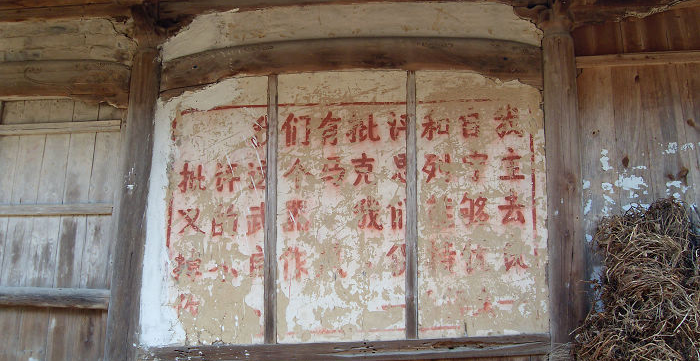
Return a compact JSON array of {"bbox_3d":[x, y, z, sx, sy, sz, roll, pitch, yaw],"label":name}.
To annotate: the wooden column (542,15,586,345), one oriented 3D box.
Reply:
[{"bbox_3d":[1.596,0.138,5.528,0.250,3.199,0.250,1,-14,2],"label":"wooden column"}]

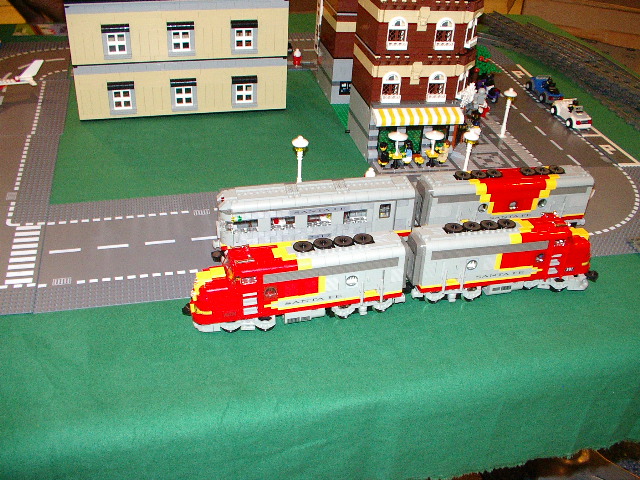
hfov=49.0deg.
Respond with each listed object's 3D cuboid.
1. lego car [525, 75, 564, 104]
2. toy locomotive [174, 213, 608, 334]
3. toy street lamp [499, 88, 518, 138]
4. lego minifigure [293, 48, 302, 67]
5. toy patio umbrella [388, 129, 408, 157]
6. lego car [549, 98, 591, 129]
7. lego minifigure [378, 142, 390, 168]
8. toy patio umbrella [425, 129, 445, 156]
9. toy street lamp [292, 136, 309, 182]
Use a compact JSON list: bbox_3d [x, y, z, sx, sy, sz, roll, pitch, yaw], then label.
[{"bbox_3d":[0.488,-0.330,1.510,0.042,0.040,0.091,-4,35,-11],"label":"lego car"},{"bbox_3d":[0.110,0.031,0.888,0.560,0.104,0.053,-6,36,-14],"label":"toy locomotive"},{"bbox_3d":[0.348,-0.236,1.306,0.025,0.095,0.025,-5,35,-13],"label":"toy street lamp"},{"bbox_3d":[-0.050,-0.406,1.567,0.023,0.042,0.015,-5,35,-13],"label":"lego minifigure"},{"bbox_3d":[0.131,-0.162,1.180,0.033,0.045,0.033,-5,35,-13],"label":"toy patio umbrella"},{"bbox_3d":[0.512,-0.259,1.408,0.042,0.040,0.090,-5,35,-13],"label":"lego car"},{"bbox_3d":[0.109,-0.144,1.187,0.022,0.038,0.024,15,36,16],"label":"lego minifigure"},{"bbox_3d":[0.193,-0.164,1.192,0.033,0.045,0.033,-5,35,-13],"label":"toy patio umbrella"},{"bbox_3d":[-0.031,-0.121,1.101,0.025,0.094,0.025,-5,35,-13],"label":"toy street lamp"}]

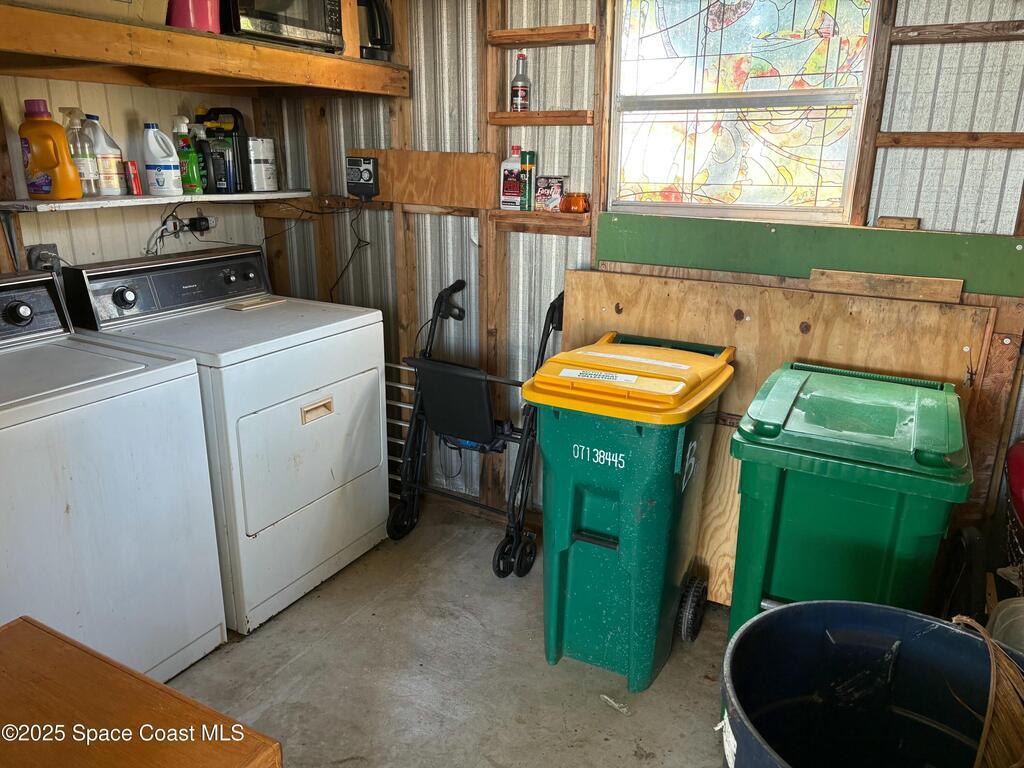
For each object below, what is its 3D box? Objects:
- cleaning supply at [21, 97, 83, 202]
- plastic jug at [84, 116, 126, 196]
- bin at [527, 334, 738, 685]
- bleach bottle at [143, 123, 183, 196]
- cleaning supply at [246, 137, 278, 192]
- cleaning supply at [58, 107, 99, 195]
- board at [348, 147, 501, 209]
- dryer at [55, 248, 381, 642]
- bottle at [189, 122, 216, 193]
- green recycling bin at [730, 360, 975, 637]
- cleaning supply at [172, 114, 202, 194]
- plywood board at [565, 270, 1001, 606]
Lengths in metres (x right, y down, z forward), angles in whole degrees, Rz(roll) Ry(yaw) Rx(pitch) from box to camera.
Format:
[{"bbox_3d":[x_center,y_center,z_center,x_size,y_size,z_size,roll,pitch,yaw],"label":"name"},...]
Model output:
[{"bbox_3d":[-1.485,-0.752,2.477,0.170,0.312,0.105,2,17,5],"label":"cleaning supply"},{"bbox_3d":[-1.427,-0.797,2.695,0.135,0.267,0.097,-10,20,-32],"label":"plastic jug"},{"bbox_3d":[0.364,0.355,2.329,0.470,0.930,0.580,10,19,27],"label":"bin"},{"bbox_3d":[-1.280,-0.825,2.829,0.122,0.256,0.090,-1,17,-7],"label":"bleach bottle"},{"bbox_3d":[-1.038,-0.916,3.212,0.068,0.217,0.085,10,19,28],"label":"cleaning supply"},{"bbox_3d":[-1.435,-0.766,2.561,0.110,0.286,0.078,-15,23,-42],"label":"cleaning supply"},{"bbox_3d":[-0.354,-0.794,2.966,0.696,0.194,0.020,10,19,28],"label":"board"},{"bbox_3d":[-0.951,0.126,2.745,0.680,1.100,0.737,10,19,28],"label":"dryer"},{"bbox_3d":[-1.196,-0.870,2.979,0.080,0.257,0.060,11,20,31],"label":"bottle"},{"bbox_3d":[0.874,0.452,2.059,0.500,0.910,0.585,10,19,27],"label":"green recycling bin"},{"bbox_3d":[-1.224,-0.865,2.909,0.095,0.288,0.060,6,18,17],"label":"cleaning supply"},{"bbox_3d":[0.731,0.223,2.520,1.295,1.085,0.025,11,16,30],"label":"plywood board"}]

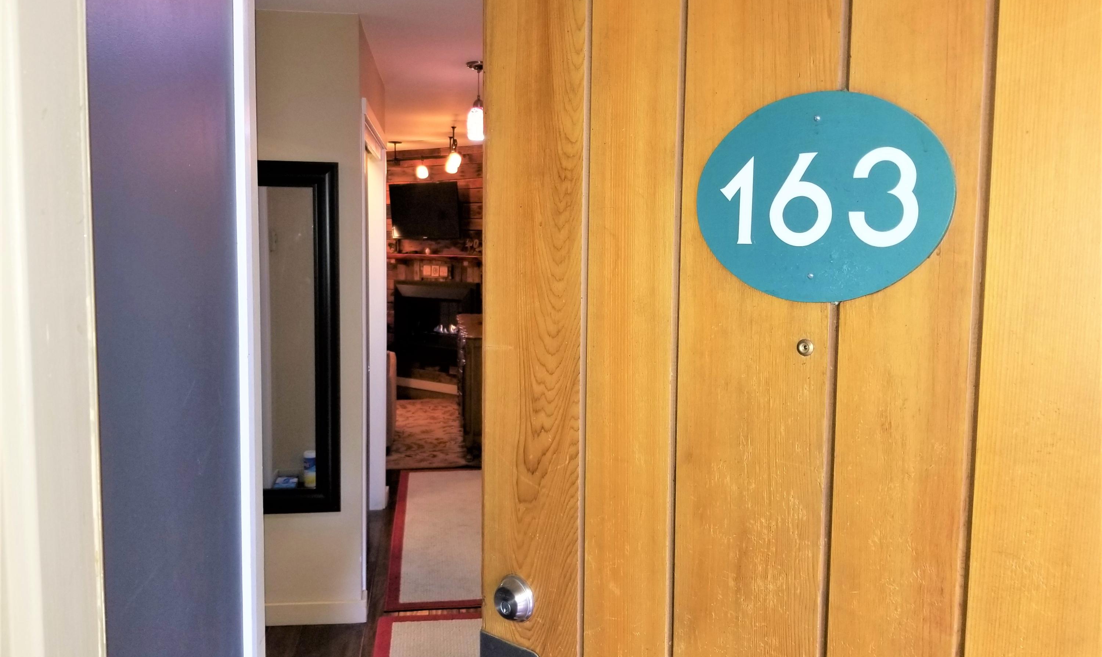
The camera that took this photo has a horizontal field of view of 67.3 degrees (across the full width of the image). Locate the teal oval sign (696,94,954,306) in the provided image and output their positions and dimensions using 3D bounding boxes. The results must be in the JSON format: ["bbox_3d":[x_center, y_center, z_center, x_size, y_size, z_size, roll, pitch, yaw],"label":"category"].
[{"bbox_3d":[0.270,-0.132,0.842,0.256,0.208,0.010,5,6,37],"label":"teal oval sign"}]

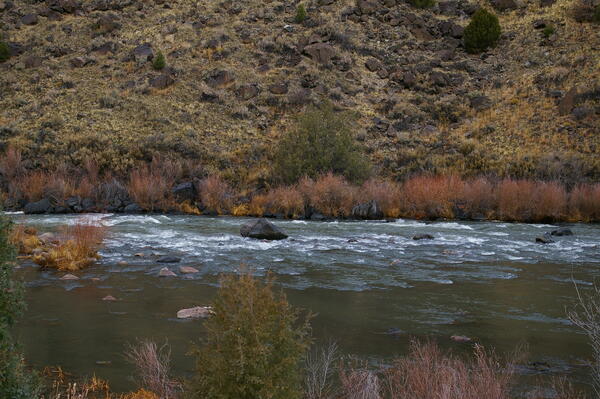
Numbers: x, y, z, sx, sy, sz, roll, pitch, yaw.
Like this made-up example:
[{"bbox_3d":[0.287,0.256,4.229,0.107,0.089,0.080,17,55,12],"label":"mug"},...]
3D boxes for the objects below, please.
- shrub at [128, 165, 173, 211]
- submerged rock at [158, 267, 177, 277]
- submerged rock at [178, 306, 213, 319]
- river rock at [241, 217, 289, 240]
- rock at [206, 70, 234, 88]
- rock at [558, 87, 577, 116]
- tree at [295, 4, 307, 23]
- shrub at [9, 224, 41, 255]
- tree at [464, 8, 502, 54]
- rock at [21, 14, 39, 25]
[{"bbox_3d":[-8.469,-0.677,63.200,2.493,2.614,1.994,0,5,0],"label":"shrub"},{"bbox_3d":[-4.834,2.612,40.706,0.657,0.373,0.525,0,5,0],"label":"submerged rock"},{"bbox_3d":[-3.187,3.490,34.186,1.181,0.340,0.768,0,6,0],"label":"submerged rock"},{"bbox_3d":[-1.633,1.380,51.315,2.173,0.817,1.629,0,6,0],"label":"river rock"},{"bbox_3d":[-5.354,-8.007,74.440,1.957,1.134,1.468,0,6,0],"label":"rock"},{"bbox_3d":[17.209,-6.305,71.777,1.153,1.816,0.923,0,6,0],"label":"rock"},{"bbox_3d":[0.075,-13.897,83.246,0.818,1.308,0.818,0,6,0],"label":"tree"},{"bbox_3d":[-11.401,1.633,46.338,1.412,1.196,1.200,0,5,0],"label":"shrub"},{"bbox_3d":[13.106,-12.034,79.797,2.655,3.061,2.655,0,6,0],"label":"tree"},{"bbox_3d":[-21.578,-14.359,89.000,1.436,0.789,1.149,0,5,0],"label":"rock"}]

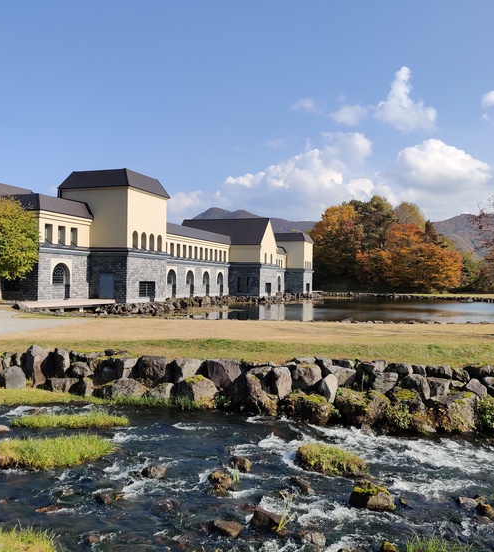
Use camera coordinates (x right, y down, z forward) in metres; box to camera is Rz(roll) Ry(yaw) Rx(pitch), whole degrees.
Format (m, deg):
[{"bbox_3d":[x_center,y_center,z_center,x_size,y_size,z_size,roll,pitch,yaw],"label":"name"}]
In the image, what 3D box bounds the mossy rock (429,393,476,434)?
[{"bbox_3d":[6.407,4.287,17.900,1.400,1.250,1.100,0,-1,6],"label":"mossy rock"}]

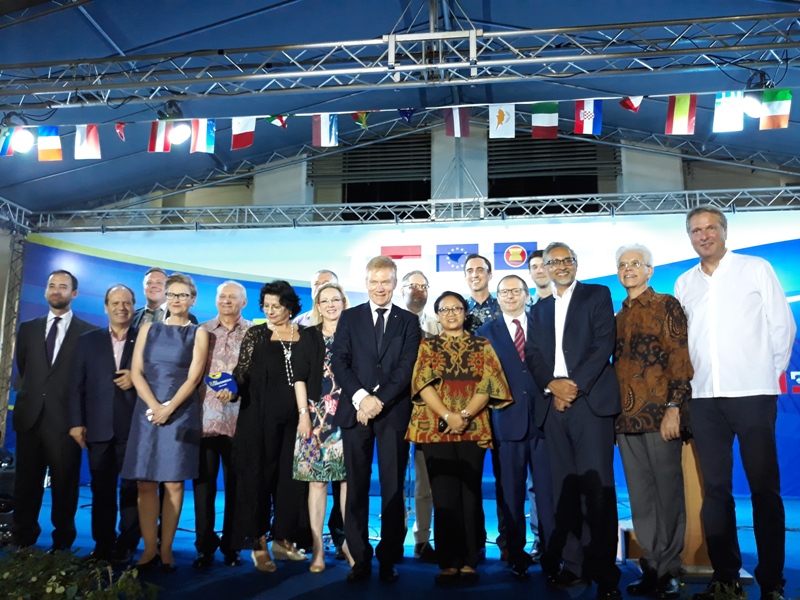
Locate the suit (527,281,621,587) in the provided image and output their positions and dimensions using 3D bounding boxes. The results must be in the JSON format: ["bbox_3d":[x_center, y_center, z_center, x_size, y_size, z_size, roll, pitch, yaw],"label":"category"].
[{"bbox_3d":[0.920,0.695,3.355,0.490,1.550,0.330,-7,-12,35],"label":"suit"}]

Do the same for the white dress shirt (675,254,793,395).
[{"bbox_3d":[1.728,0.130,3.310,0.550,0.780,0.330,-8,-13,41],"label":"white dress shirt"}]

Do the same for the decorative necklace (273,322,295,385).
[{"bbox_3d":[-0.719,0.308,3.807,0.130,0.370,0.130,3,-10,-18],"label":"decorative necklace"}]

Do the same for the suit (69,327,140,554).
[{"bbox_3d":[-1.742,0.863,3.937,0.470,1.390,0.300,2,-10,-12],"label":"suit"}]

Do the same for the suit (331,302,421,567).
[{"bbox_3d":[-0.135,0.737,3.544,0.490,1.480,0.320,0,-10,0],"label":"suit"}]

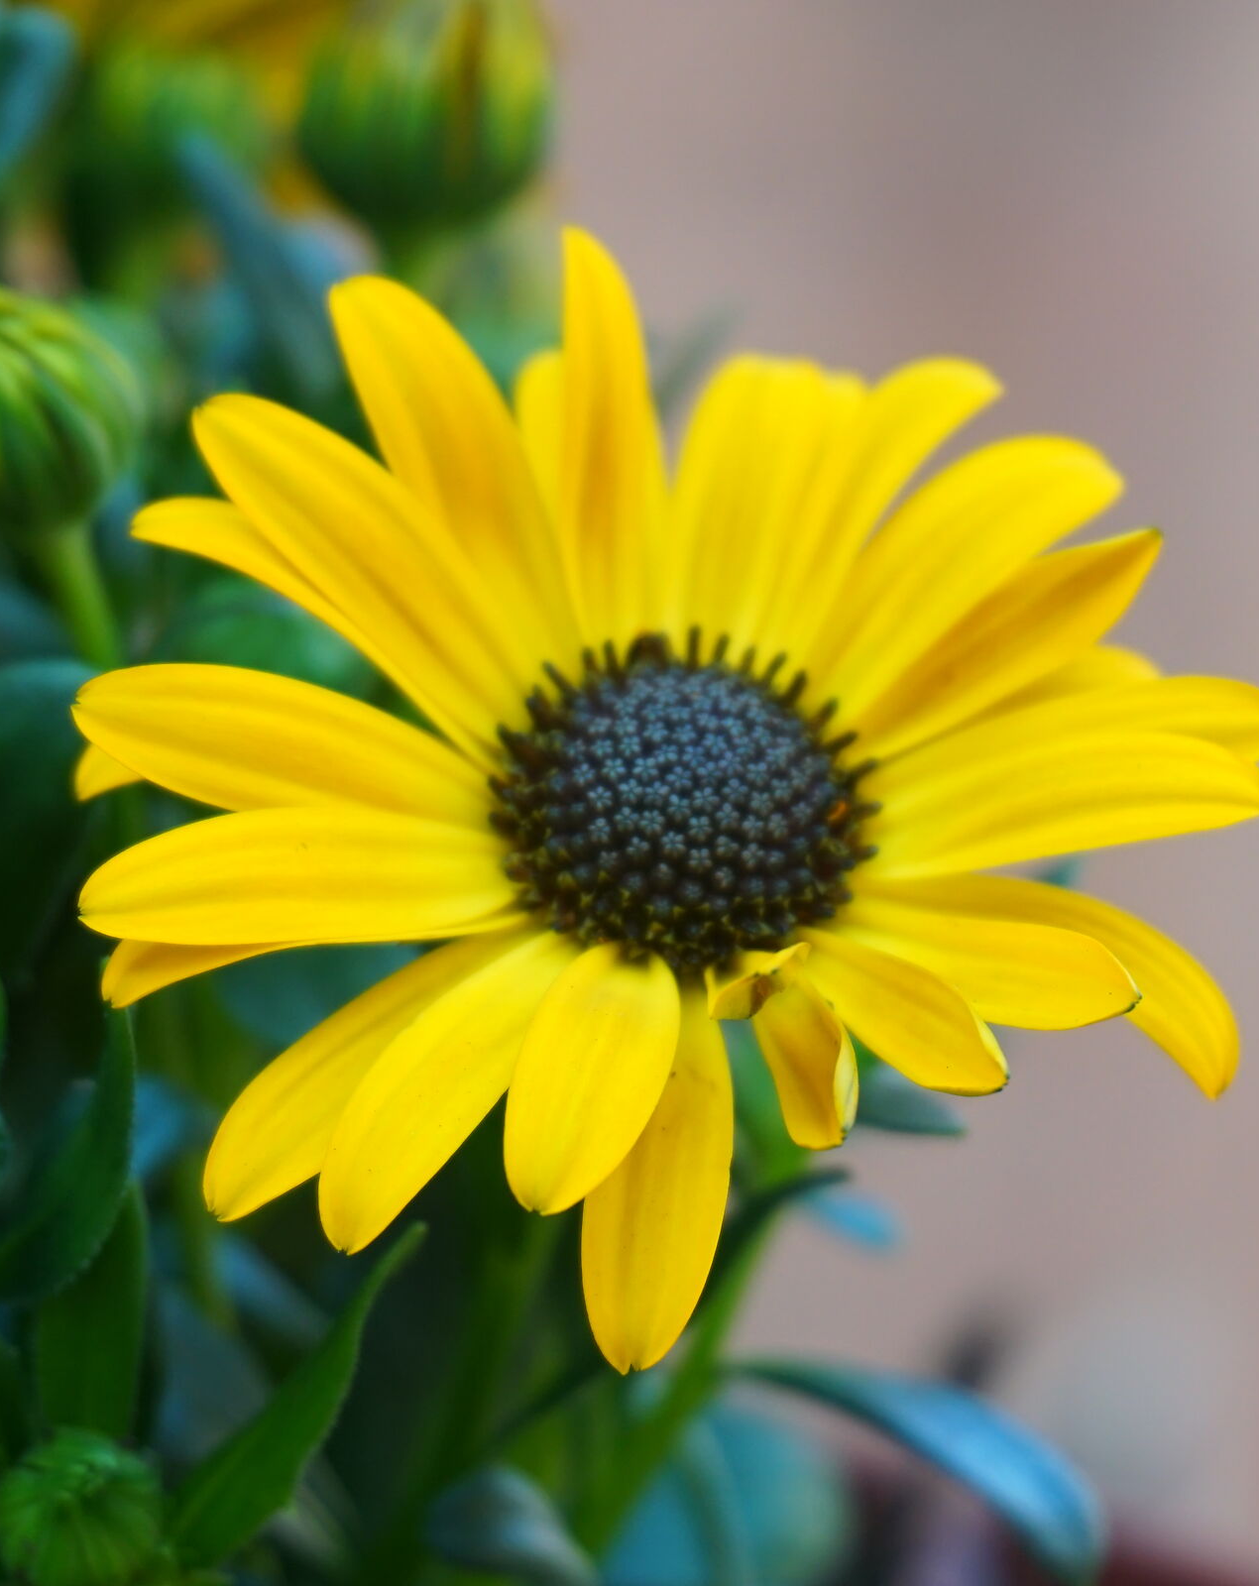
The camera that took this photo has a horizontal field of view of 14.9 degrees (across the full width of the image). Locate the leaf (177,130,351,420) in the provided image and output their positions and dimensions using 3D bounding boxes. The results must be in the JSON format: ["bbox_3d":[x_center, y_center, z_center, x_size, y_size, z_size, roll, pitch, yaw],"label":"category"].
[{"bbox_3d":[-0.025,-0.035,0.330,0.009,0.023,0.005,-28,0,36],"label":"leaf"}]

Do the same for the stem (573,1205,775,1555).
[{"bbox_3d":[0.003,0.037,0.305,0.004,0.028,0.004,25,3,2],"label":"stem"}]

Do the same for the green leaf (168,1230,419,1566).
[{"bbox_3d":[-0.020,0.036,0.287,0.006,0.025,0.005,37,0,30],"label":"green leaf"}]

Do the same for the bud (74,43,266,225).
[{"bbox_3d":[-0.034,-0.049,0.360,0.014,0.014,0.014,0,14,0],"label":"bud"}]

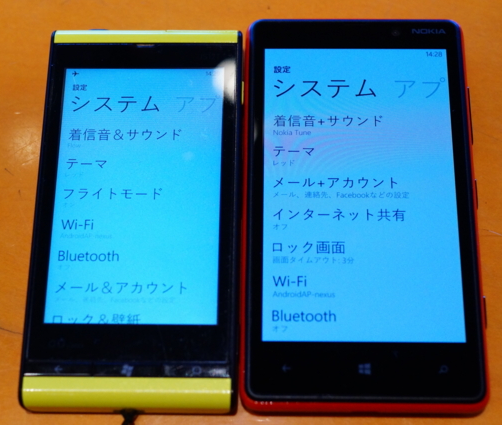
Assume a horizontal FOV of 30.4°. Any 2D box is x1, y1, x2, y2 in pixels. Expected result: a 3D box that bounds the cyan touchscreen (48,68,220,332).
[{"bbox_3d":[-0.033,-0.006,0.273,0.049,0.006,0.081,0,69,1],"label":"cyan touchscreen"}]

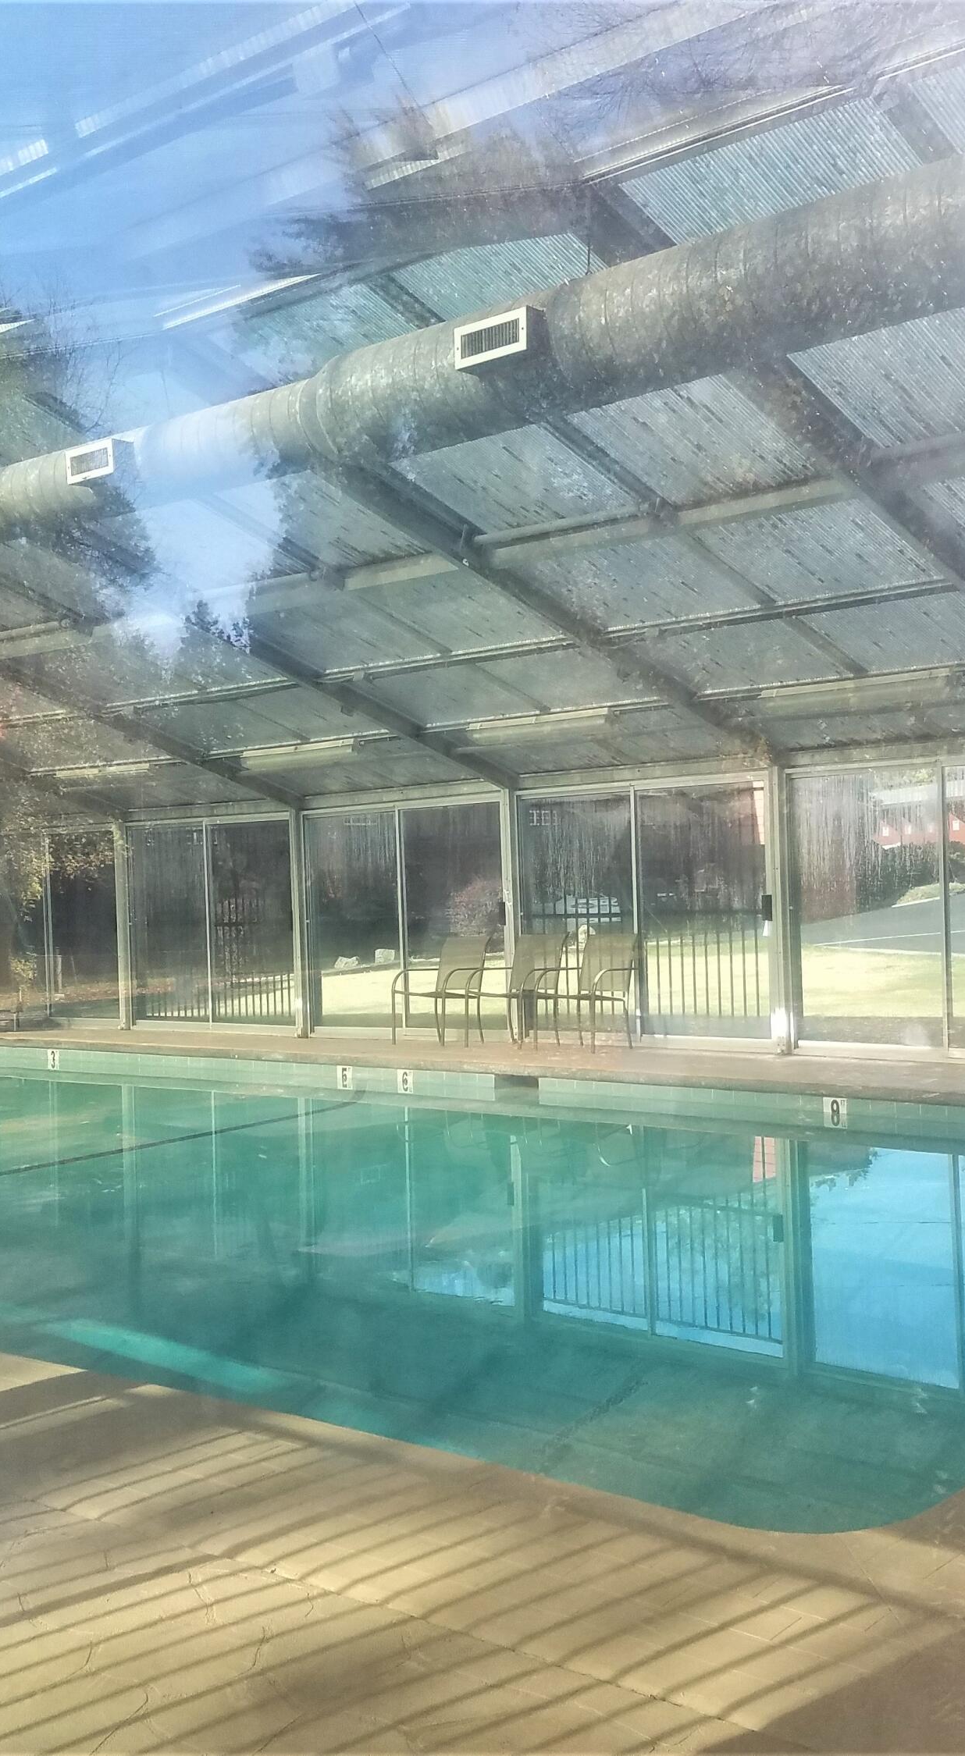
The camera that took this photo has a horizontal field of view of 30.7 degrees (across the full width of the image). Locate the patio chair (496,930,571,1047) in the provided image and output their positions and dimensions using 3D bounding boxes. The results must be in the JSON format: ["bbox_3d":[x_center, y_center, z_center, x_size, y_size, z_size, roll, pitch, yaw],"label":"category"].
[{"bbox_3d":[0.244,0.877,13.589,0.580,0.860,0.600,-2,-1,41],"label":"patio chair"}]

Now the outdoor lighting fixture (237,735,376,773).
[{"bbox_3d":[-1.435,-0.961,13.738,1.250,0.090,0.150,-2,-16,41],"label":"outdoor lighting fixture"}]

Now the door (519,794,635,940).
[{"bbox_3d":[0.707,0.266,13.345,1.120,1.870,0.060,-2,-1,41],"label":"door"}]

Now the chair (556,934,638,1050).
[{"bbox_3d":[0.797,0.920,14.069,0.610,0.920,0.620,-2,0,43],"label":"chair"}]

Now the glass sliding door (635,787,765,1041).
[{"bbox_3d":[1.565,0.230,12.596,1.120,1.870,0.060,-2,-1,41],"label":"glass sliding door"}]

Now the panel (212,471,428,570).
[{"bbox_3d":[-0.953,-2.202,10.887,1.000,0.050,1.121,-2,-21,43],"label":"panel"}]

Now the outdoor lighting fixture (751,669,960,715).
[{"bbox_3d":[2.332,-1.196,11.261,1.480,0.130,0.200,-2,0,43],"label":"outdoor lighting fixture"}]

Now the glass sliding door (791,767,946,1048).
[{"bbox_3d":[2.561,0.189,11.727,1.120,1.880,0.060,-2,-1,41],"label":"glass sliding door"}]

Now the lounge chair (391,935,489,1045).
[{"bbox_3d":[-0.362,0.962,15.105,0.600,0.920,0.620,-2,0,43],"label":"lounge chair"}]

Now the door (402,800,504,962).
[{"bbox_3d":[-0.211,0.368,15.235,1.260,2.000,0.060,-2,0,43],"label":"door"}]

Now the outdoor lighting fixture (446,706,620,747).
[{"bbox_3d":[0.321,-1.123,13.106,1.460,0.130,0.200,-2,0,43],"label":"outdoor lighting fixture"}]

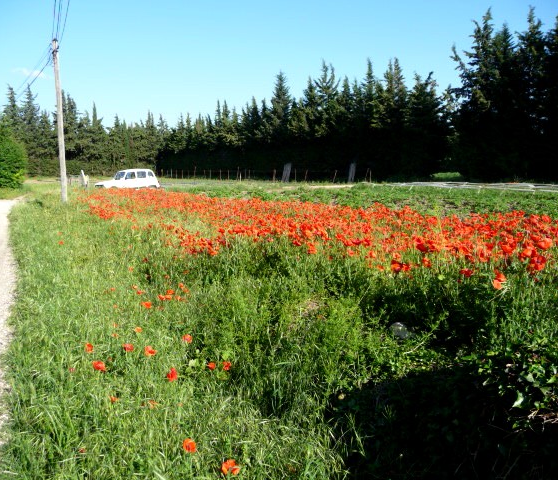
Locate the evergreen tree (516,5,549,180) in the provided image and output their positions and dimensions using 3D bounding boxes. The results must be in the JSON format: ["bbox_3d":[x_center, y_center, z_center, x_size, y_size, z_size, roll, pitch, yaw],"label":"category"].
[{"bbox_3d":[22.924,-13.124,48.100,3.400,15.759,3.400,0,8,0],"label":"evergreen tree"}]

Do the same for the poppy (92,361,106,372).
[{"bbox_3d":[-1.097,0.768,3.145,0.077,0.060,0.077,0,8,0],"label":"poppy"}]

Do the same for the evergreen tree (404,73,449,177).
[{"bbox_3d":[14.246,-10.861,50.736,4.300,10.542,4.300,0,8,0],"label":"evergreen tree"}]

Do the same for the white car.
[{"bbox_3d":[-9.100,-3.502,31.200,3.660,1.530,1.490,-6,10,-38],"label":"white car"}]

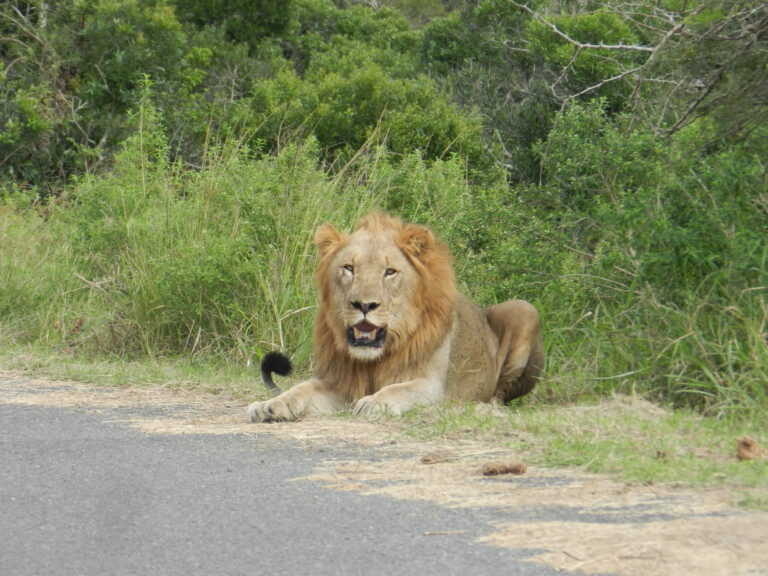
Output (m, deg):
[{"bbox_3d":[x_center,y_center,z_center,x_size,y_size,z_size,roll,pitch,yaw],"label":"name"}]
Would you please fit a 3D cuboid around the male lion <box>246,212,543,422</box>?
[{"bbox_3d":[0.035,0.070,27.600,0.700,0.690,1.600,1,3,25],"label":"male lion"}]

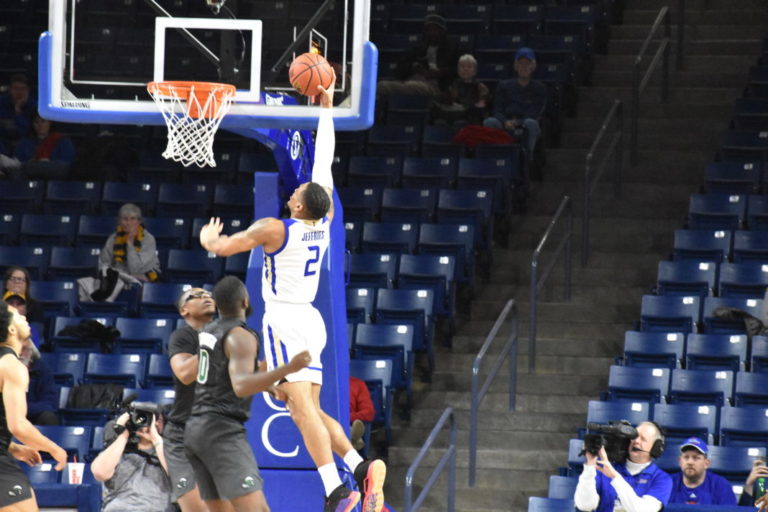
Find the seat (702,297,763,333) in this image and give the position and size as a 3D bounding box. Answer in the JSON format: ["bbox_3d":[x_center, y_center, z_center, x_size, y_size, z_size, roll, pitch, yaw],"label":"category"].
[{"bbox_3d":[2.836,0.731,44.568,0.510,0.780,0.500,1,-2,12],"label":"seat"}]

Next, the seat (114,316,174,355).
[{"bbox_3d":[-2.015,0.897,44.680,0.500,0.780,0.500,1,-2,12],"label":"seat"}]

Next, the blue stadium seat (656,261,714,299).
[{"bbox_3d":[2.487,0.453,45.408,0.510,0.820,0.500,1,-3,13],"label":"blue stadium seat"}]

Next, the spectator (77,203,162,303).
[{"bbox_3d":[-2.273,0.131,46.413,0.580,1.198,0.720,1,-3,13],"label":"spectator"}]

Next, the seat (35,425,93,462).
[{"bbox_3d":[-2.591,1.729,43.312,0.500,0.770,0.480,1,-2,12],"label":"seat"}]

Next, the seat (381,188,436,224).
[{"bbox_3d":[0.195,-0.200,47.760,0.500,0.780,0.500,1,-2,12],"label":"seat"}]

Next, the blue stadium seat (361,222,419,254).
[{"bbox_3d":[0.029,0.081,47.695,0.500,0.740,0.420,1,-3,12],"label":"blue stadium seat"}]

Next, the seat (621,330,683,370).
[{"bbox_3d":[2.149,1.001,43.825,0.510,0.780,0.500,1,-2,12],"label":"seat"}]

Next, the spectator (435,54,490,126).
[{"bbox_3d":[0.706,-1.297,50.122,0.500,1.162,0.800,1,-2,12],"label":"spectator"}]

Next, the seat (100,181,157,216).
[{"bbox_3d":[-2.313,-0.246,48.156,0.510,0.820,0.500,1,-3,13],"label":"seat"}]

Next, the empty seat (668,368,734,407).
[{"bbox_3d":[2.479,1.312,42.978,0.510,0.820,0.500,1,-3,13],"label":"empty seat"}]

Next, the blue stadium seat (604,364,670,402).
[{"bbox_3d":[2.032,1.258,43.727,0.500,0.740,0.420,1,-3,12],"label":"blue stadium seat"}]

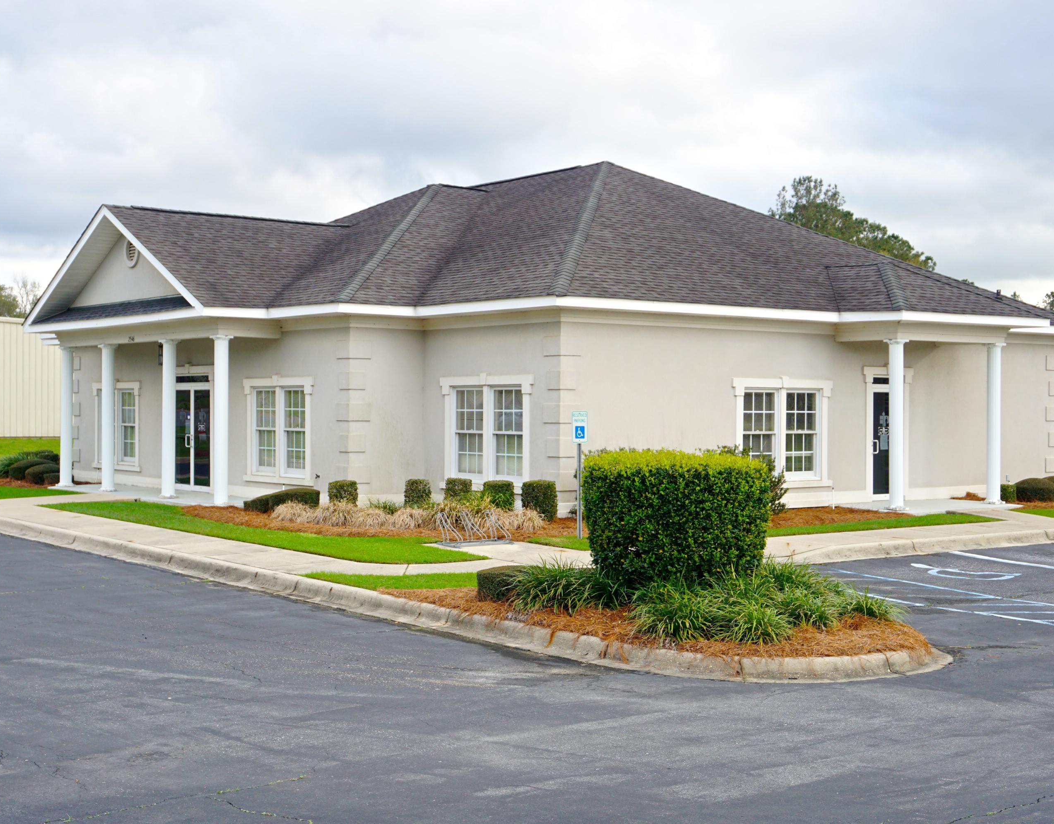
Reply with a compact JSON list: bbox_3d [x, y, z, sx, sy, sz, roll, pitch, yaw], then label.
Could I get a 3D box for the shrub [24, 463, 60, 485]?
[{"bbox_3d":[-10.727,1.374,32.800,0.780,0.460,0.850,0,0,-38],"label":"shrub"}]

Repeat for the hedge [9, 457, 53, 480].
[{"bbox_3d":[-11.599,1.355,34.500,0.800,0.480,0.950,0,0,-38],"label":"hedge"}]

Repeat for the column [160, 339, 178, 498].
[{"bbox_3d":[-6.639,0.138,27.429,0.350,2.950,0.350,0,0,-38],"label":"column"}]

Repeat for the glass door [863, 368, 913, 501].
[{"bbox_3d":[6.909,0.422,28.254,1.380,2.520,0.130,0,0,-38],"label":"glass door"}]

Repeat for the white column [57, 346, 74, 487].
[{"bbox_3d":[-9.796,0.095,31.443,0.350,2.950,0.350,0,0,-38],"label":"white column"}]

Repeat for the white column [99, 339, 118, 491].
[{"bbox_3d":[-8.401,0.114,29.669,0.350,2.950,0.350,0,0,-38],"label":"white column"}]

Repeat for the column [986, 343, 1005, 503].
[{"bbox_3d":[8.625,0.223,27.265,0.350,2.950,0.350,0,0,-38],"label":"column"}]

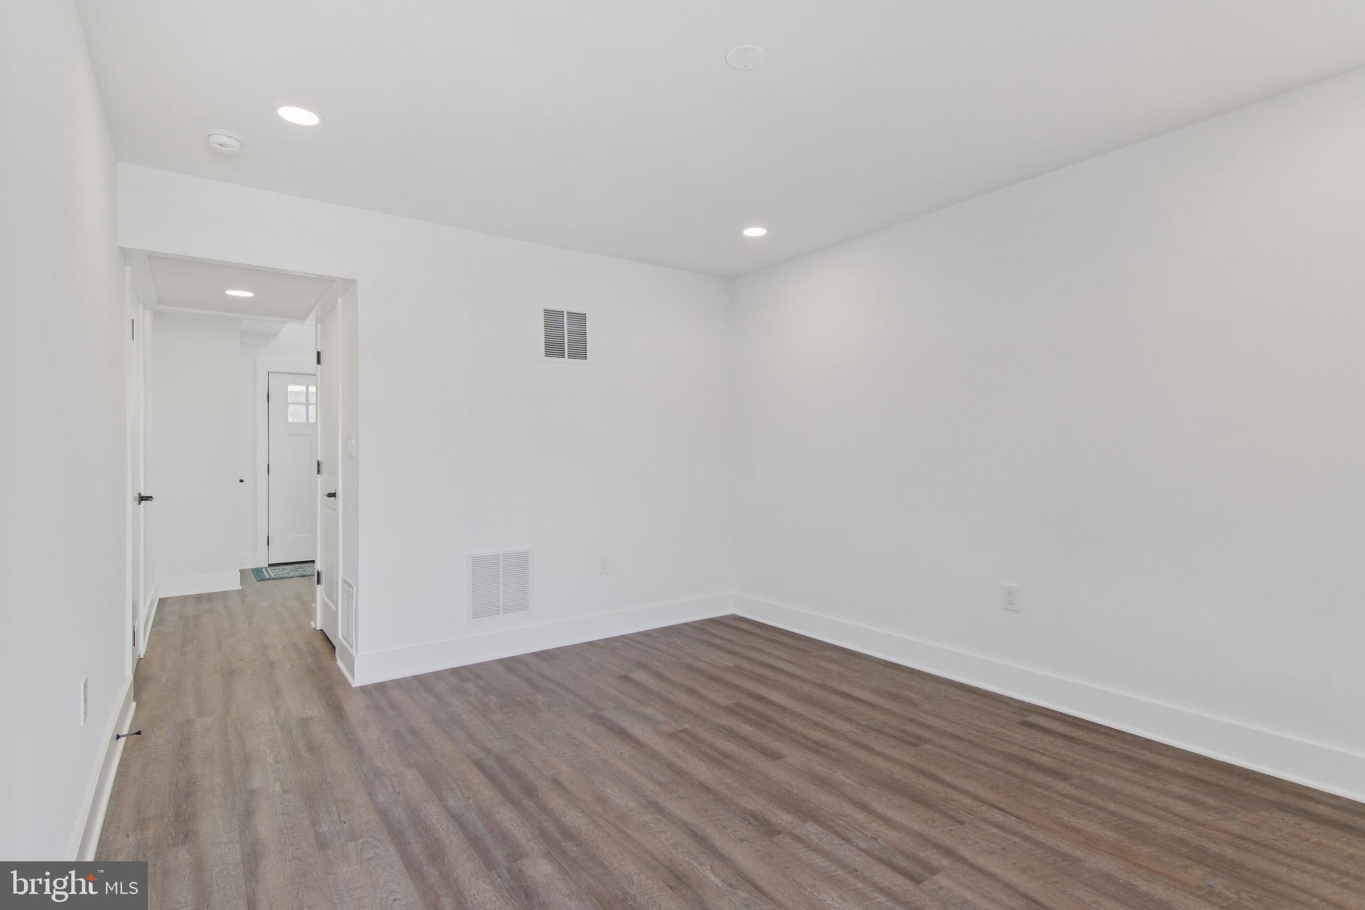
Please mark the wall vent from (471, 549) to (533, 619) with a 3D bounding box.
[{"bbox_3d":[-1.056,0.764,3.760,0.395,0.395,0.015,0,0,-37],"label":"wall vent"}]

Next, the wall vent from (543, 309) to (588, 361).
[{"bbox_3d":[-0.721,-0.745,4.012,0.345,0.335,0.015,0,0,-37],"label":"wall vent"}]

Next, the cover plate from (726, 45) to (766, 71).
[{"bbox_3d":[0.208,-1.295,2.112,0.133,0.012,0.133,0,0,0],"label":"cover plate"}]

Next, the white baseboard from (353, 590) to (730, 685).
[{"bbox_3d":[-0.655,1.102,4.049,2.552,0.153,0.030,0,0,-37],"label":"white baseboard"}]

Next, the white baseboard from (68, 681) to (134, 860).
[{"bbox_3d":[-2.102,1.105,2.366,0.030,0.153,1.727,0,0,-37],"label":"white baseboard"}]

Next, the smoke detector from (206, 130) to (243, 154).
[{"bbox_3d":[-1.804,-1.236,2.541,0.132,0.042,0.132,0,0,-37],"label":"smoke detector"}]

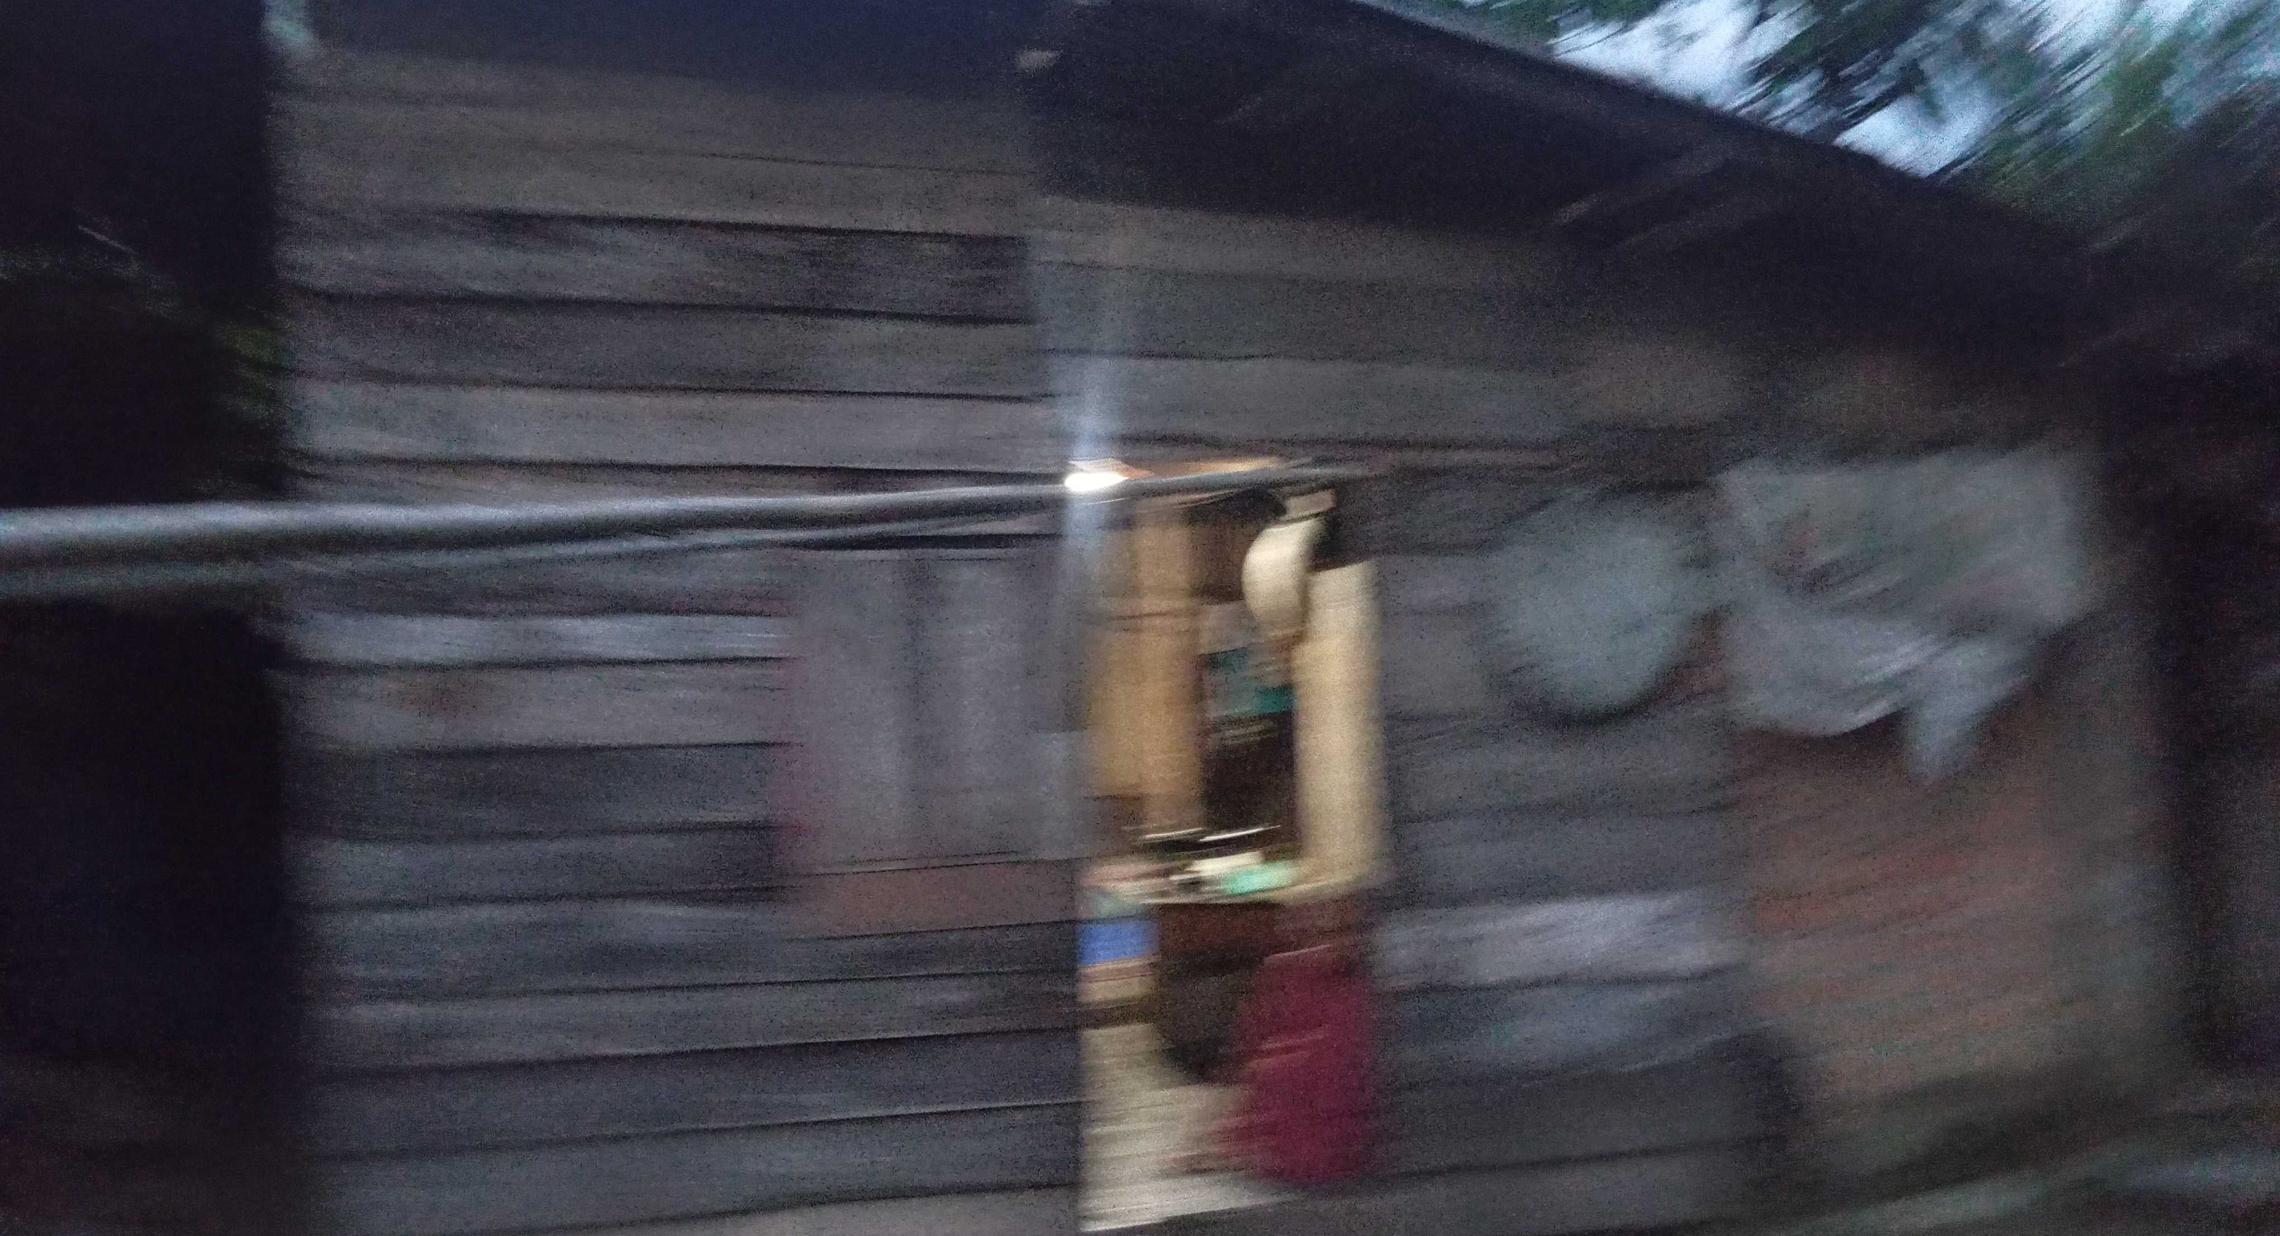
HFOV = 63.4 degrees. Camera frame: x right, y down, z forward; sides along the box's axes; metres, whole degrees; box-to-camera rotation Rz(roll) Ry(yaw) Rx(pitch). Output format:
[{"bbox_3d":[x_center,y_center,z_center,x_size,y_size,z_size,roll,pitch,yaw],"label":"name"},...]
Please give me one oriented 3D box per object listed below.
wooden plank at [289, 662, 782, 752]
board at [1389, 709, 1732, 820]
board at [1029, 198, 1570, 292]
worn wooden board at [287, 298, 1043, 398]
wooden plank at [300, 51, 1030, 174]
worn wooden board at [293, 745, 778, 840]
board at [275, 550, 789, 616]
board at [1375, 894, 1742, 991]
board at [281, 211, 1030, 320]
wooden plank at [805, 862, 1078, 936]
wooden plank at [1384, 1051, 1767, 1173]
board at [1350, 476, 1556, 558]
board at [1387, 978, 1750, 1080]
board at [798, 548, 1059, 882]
[{"bbox_3d":[-1.332,0.198,4.158,1.071,0.200,0.025,0,-2,-14],"label":"wooden plank"},{"bbox_3d":[1.096,0.382,4.795,0.976,0.269,0.030,0,-5,-14],"label":"board"},{"bbox_3d":[0.432,-0.942,4.752,1.465,0.149,0.030,0,-5,-14],"label":"board"},{"bbox_3d":[-1.071,-0.631,4.336,1.711,0.187,0.030,0,-5,-14],"label":"worn wooden board"},{"bbox_3d":[-1.075,-1.173,4.298,1.655,0.162,0.030,0,-3,-15],"label":"wooden plank"},{"bbox_3d":[-1.337,0.387,4.150,1.042,0.187,0.025,0,-2,-14],"label":"worn wooden board"},{"bbox_3d":[-1.357,-0.084,4.210,1.090,0.159,0.030,0,-5,-14],"label":"board"},{"bbox_3d":[1.089,0.832,4.777,1.047,0.204,0.030,0,-3,-15],"label":"board"},{"bbox_3d":[-1.097,-0.825,4.348,1.702,0.196,0.030,0,-5,-14],"label":"board"},{"bbox_3d":[-0.466,0.662,4.371,0.651,0.150,0.030,0,-3,-15],"label":"wooden plank"},{"bbox_3d":[1.131,1.274,4.767,1.094,0.226,0.030,0,-3,-15],"label":"wooden plank"},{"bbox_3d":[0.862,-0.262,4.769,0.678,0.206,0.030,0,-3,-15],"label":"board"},{"bbox_3d":[1.097,1.048,4.731,0.988,0.239,0.030,0,-5,-14],"label":"board"},{"bbox_3d":[-0.504,0.216,4.383,0.622,0.771,0.030,0,-3,-15],"label":"board"}]

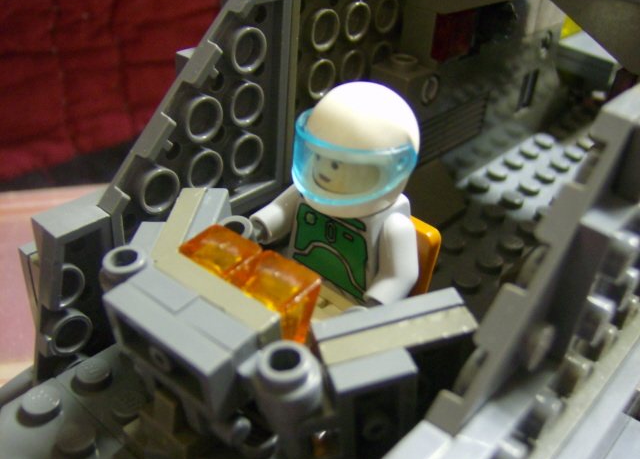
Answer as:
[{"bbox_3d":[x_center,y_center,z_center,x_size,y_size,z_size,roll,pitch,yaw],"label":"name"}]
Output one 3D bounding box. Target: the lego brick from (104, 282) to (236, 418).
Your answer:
[{"bbox_3d":[-0.015,0.012,0.067,0.016,0.008,0.003,26,47,32],"label":"lego brick"}]

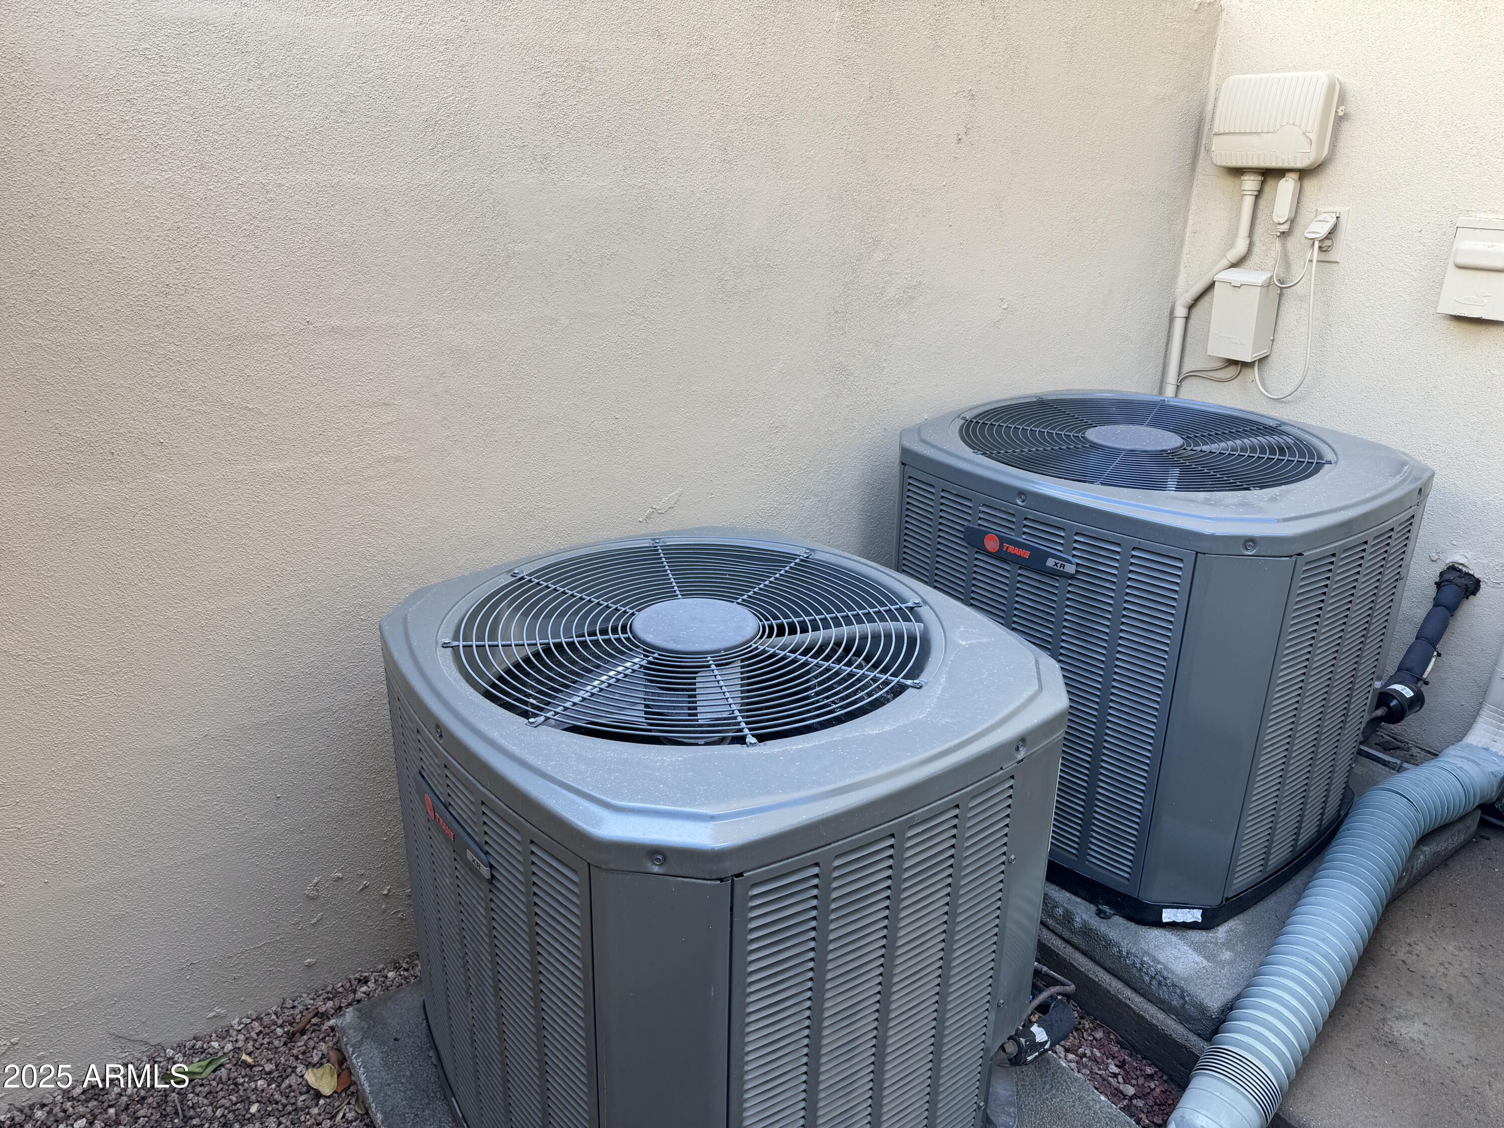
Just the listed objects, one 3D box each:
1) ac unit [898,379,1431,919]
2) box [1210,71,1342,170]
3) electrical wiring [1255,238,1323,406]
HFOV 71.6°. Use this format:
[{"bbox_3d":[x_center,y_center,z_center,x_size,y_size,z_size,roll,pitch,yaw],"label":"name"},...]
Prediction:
[{"bbox_3d":[0.752,0.108,2.119,0.775,0.762,0.857,-16,27,-36],"label":"ac unit"},{"bbox_3d":[1.162,-0.987,2.327,0.065,0.185,0.252,-13,25,-31],"label":"box"},{"bbox_3d":[1.228,-0.553,2.378,0.055,0.363,0.130,-13,25,-31],"label":"electrical wiring"}]

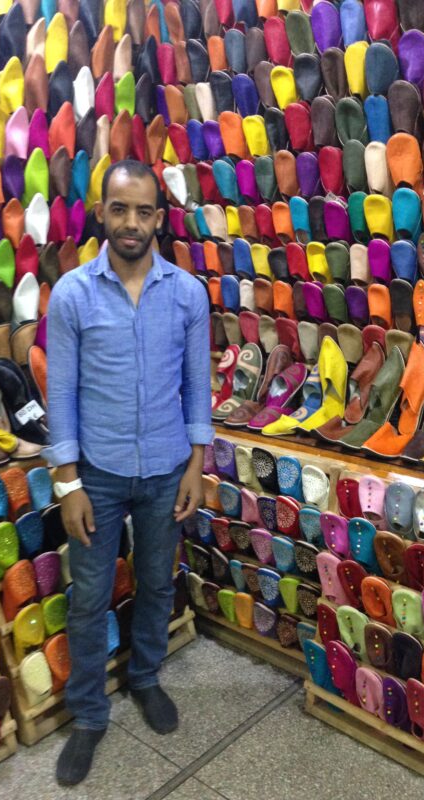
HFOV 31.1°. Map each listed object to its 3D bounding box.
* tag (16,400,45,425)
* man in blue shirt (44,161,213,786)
[{"bbox_3d":[-0.620,0.044,2.600,0.087,0.060,0.010,-33,-7,-35],"label":"tag"},{"bbox_3d":[-0.240,0.208,2.213,0.490,1.730,0.390,-2,13,-7],"label":"man in blue shirt"}]

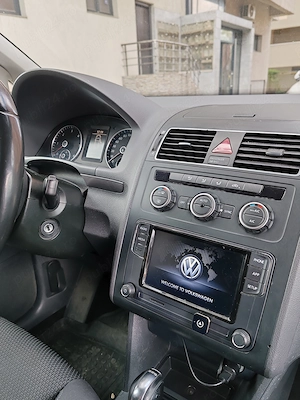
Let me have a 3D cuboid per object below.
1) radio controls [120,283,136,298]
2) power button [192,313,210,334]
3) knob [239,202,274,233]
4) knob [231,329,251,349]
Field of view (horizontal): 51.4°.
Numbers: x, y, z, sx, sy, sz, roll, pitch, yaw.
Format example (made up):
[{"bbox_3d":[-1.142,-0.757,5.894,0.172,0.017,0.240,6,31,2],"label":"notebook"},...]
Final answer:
[{"bbox_3d":[-0.034,0.141,0.489,0.021,0.021,0.013,12,-2,34],"label":"radio controls"},{"bbox_3d":[0.069,0.166,0.418,0.021,0.021,0.009,12,-2,34],"label":"power button"},{"bbox_3d":[0.135,0.021,0.399,0.041,0.041,0.015,12,-10,34],"label":"knob"},{"bbox_3d":[0.112,0.173,0.388,0.021,0.021,0.013,12,-2,34],"label":"knob"}]

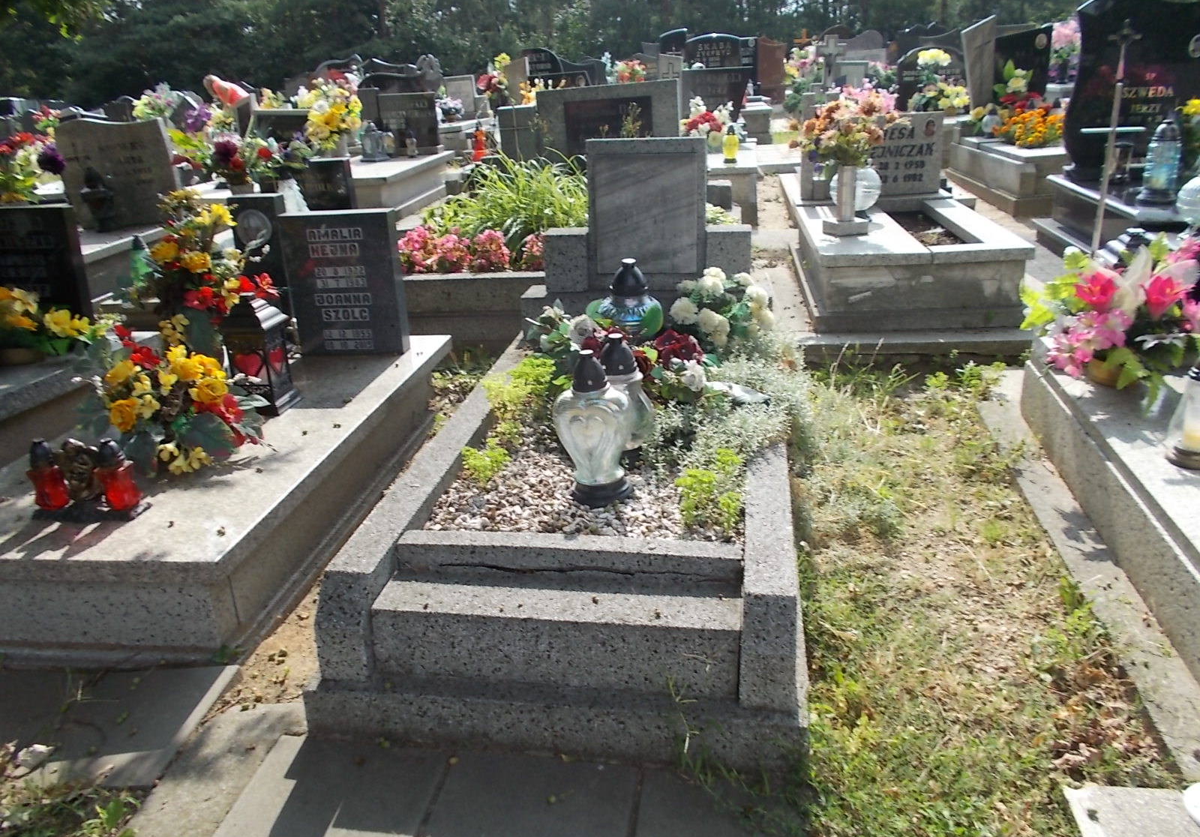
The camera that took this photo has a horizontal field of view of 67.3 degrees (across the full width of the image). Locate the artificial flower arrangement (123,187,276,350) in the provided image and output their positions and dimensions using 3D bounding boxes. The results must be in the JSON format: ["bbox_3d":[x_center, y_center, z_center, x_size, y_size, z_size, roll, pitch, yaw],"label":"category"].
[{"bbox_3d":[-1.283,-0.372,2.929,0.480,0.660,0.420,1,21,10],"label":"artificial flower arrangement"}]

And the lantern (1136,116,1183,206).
[{"bbox_3d":[3.107,-1.433,5.000,0.225,0.460,0.225,2,23,10],"label":"lantern"}]

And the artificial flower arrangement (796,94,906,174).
[{"bbox_3d":[1.258,-1.427,4.520,0.550,0.400,0.460,1,21,10],"label":"artificial flower arrangement"}]

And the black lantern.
[{"bbox_3d":[-1.150,-0.218,3.042,0.165,0.375,0.165,1,21,10],"label":"black lantern"}]

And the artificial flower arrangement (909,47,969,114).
[{"bbox_3d":[3.760,-3.729,10.000,0.640,0.680,0.480,2,23,10],"label":"artificial flower arrangement"}]

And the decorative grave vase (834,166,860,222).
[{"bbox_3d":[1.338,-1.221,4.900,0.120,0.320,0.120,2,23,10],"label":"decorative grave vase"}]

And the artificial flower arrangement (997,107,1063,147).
[{"bbox_3d":[3.640,-2.454,7.600,0.580,0.300,0.450,2,23,10],"label":"artificial flower arrangement"}]

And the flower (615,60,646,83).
[{"bbox_3d":[0.287,-3.249,8.500,0.310,0.280,0.270,1,21,10],"label":"flower"}]

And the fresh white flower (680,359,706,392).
[{"bbox_3d":[0.260,-0.119,2.520,0.075,0.080,0.075,2,23,10],"label":"fresh white flower"}]

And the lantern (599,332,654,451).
[{"bbox_3d":[0.058,-0.046,2.268,0.165,0.350,0.160,2,23,10],"label":"lantern"}]

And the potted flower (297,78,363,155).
[{"bbox_3d":[-2.751,-3.077,9.200,0.600,0.720,0.480,2,23,10],"label":"potted flower"}]

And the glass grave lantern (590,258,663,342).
[{"bbox_3d":[0.103,-0.353,2.965,0.200,0.340,0.200,1,21,10],"label":"glass grave lantern"}]

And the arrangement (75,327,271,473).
[{"bbox_3d":[-1.220,-0.056,2.584,0.520,0.400,0.430,1,21,10],"label":"arrangement"}]

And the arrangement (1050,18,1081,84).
[{"bbox_3d":[4.563,-3.593,8.800,0.340,0.620,0.320,1,21,10],"label":"arrangement"}]

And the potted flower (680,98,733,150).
[{"bbox_3d":[0.922,-2.601,7.950,0.460,0.460,0.400,2,23,10],"label":"potted flower"}]

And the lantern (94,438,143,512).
[{"bbox_3d":[-1.191,0.132,2.204,0.100,0.180,0.100,2,23,10],"label":"lantern"}]

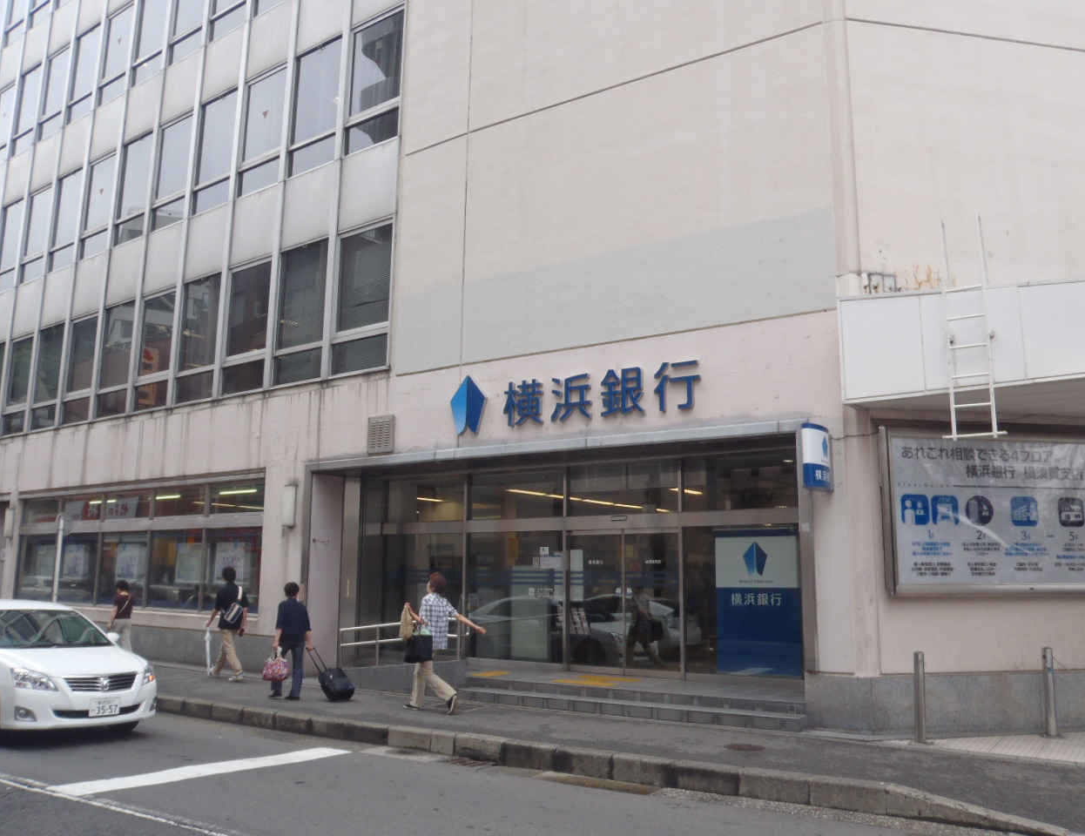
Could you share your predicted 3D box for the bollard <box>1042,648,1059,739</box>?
[{"bbox_3d":[5.155,2.773,9.150,0.108,0.865,0.108,1,-11,0],"label":"bollard"}]

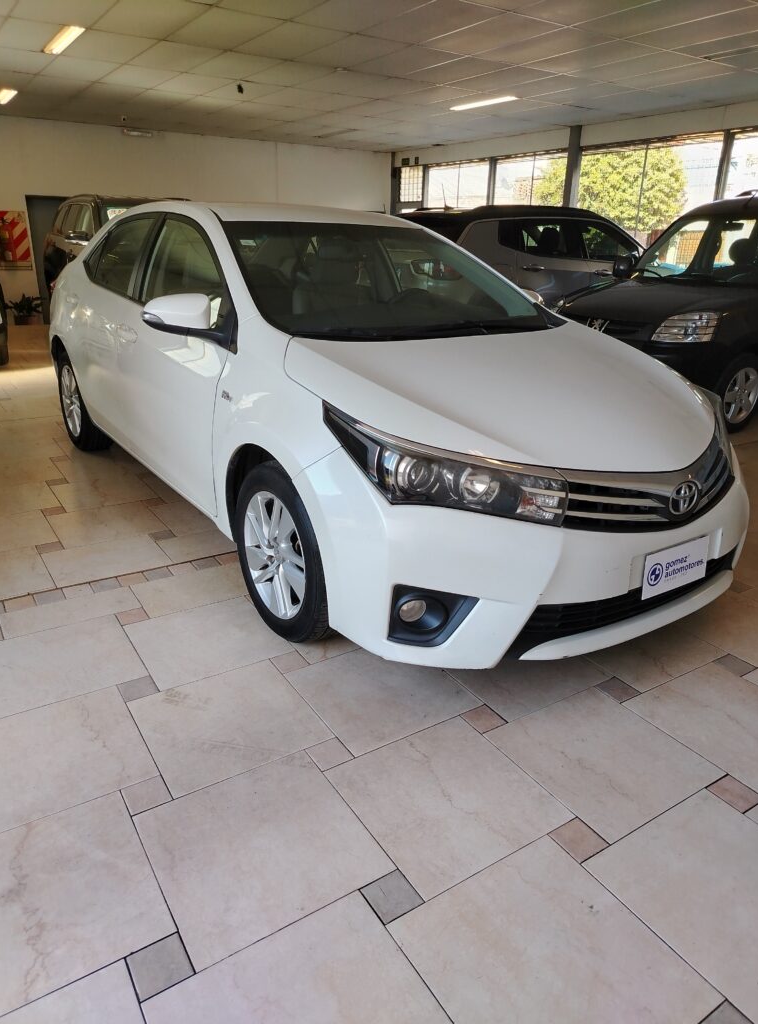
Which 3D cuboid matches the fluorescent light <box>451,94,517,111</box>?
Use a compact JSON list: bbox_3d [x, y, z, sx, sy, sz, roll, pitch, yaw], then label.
[{"bbox_3d":[1.248,-4.941,8.650,0.160,0.070,1.220,-12,25,-31],"label":"fluorescent light"}]

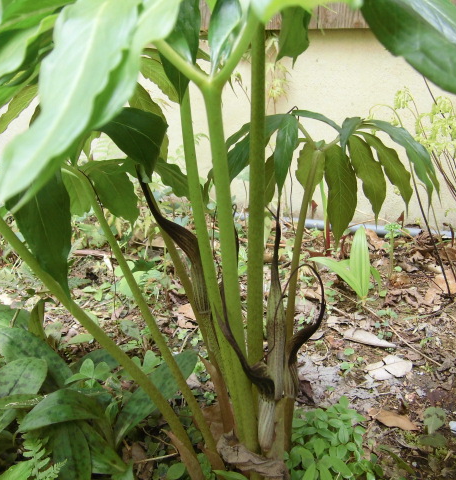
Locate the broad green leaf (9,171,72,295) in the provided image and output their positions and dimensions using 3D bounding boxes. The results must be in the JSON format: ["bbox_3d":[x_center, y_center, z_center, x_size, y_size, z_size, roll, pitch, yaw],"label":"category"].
[{"bbox_3d":[-0.204,-0.010,0.520,0.063,0.140,0.032,0,19,0],"label":"broad green leaf"}]

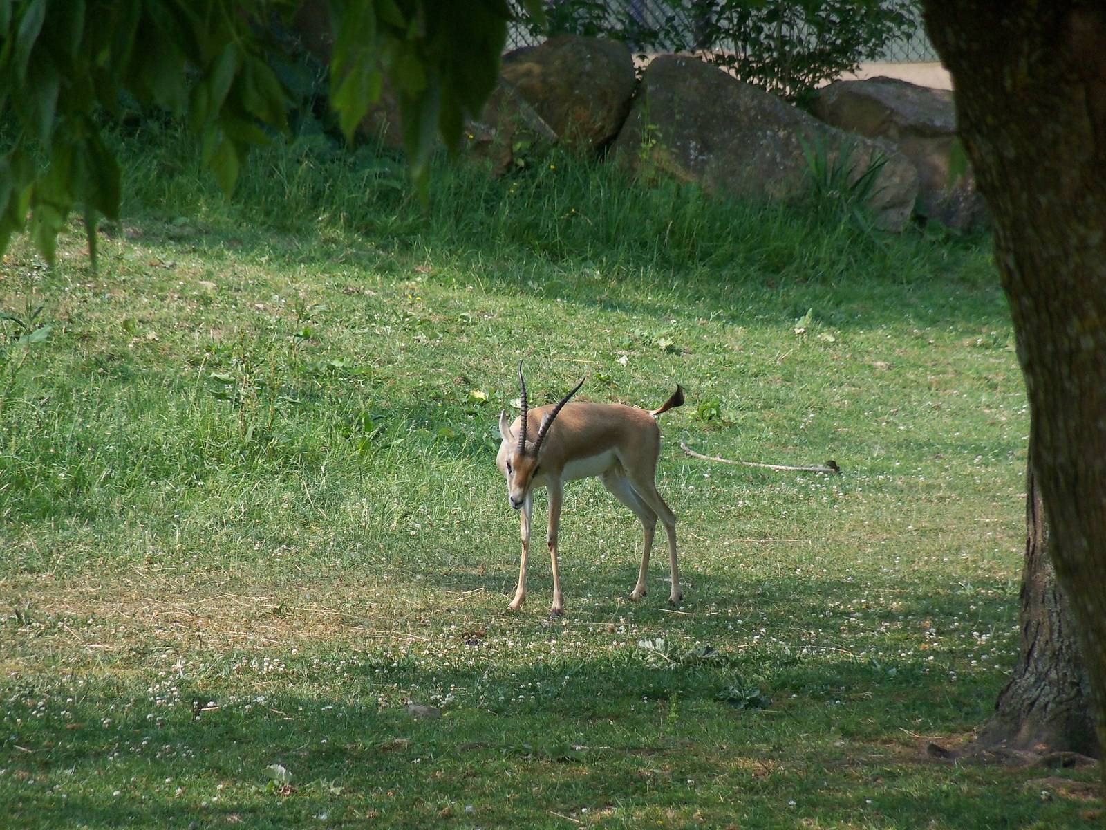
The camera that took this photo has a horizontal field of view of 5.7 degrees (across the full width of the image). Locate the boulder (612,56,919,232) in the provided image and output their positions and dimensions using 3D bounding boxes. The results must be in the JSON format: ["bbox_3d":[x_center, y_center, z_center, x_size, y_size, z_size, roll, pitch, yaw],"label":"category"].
[{"bbox_3d":[0.949,-1.211,50.000,1.370,0.790,0.800,0,5,0],"label":"boulder"}]

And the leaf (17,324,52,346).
[{"bbox_3d":[-2.017,-0.311,43.500,0.140,0.080,0.080,0,5,0],"label":"leaf"}]

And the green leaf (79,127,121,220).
[{"bbox_3d":[-0.526,-0.281,13.000,0.050,0.108,0.040,0,5,0],"label":"green leaf"}]

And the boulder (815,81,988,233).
[{"bbox_3d":[1.603,-1.172,50.300,0.890,0.700,0.700,0,5,0],"label":"boulder"}]

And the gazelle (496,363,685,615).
[{"bbox_3d":[0.123,0.236,37.500,0.870,0.840,0.290,-4,6,-43],"label":"gazelle"}]

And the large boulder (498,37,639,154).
[{"bbox_3d":[0.060,-1.418,50.500,0.630,0.590,0.550,0,5,0],"label":"large boulder"}]

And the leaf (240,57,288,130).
[{"bbox_3d":[-0.337,-0.374,13.000,0.055,0.086,0.040,0,5,0],"label":"leaf"}]

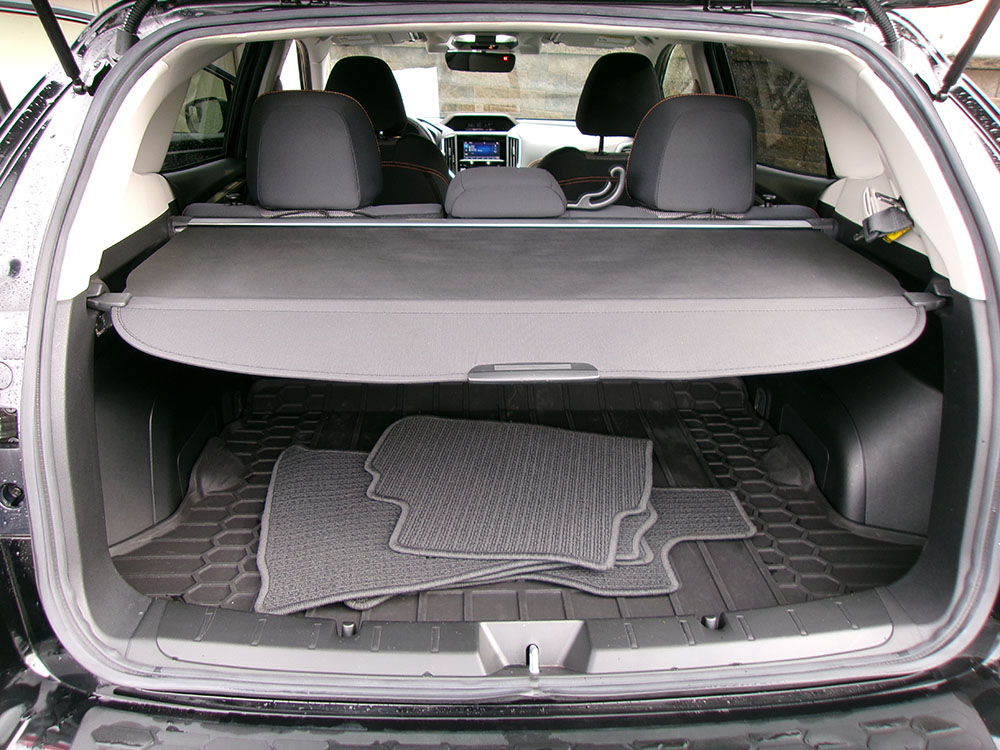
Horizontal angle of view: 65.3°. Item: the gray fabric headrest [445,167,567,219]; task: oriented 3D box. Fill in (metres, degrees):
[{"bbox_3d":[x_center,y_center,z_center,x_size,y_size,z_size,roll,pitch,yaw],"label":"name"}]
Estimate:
[{"bbox_3d":[0.010,-0.323,1.408,0.220,0.110,0.125,0,23,-2],"label":"gray fabric headrest"}]

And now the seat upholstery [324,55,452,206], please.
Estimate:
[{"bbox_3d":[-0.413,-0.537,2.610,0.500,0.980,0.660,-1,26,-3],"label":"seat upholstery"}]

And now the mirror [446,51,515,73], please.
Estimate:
[{"bbox_3d":[-0.070,-1.129,2.810,0.250,0.075,0.045,7,33,12],"label":"mirror"}]

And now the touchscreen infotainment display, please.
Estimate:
[{"bbox_3d":[-0.073,-0.896,3.100,0.150,0.077,0.020,-1,14,-3],"label":"touchscreen infotainment display"}]

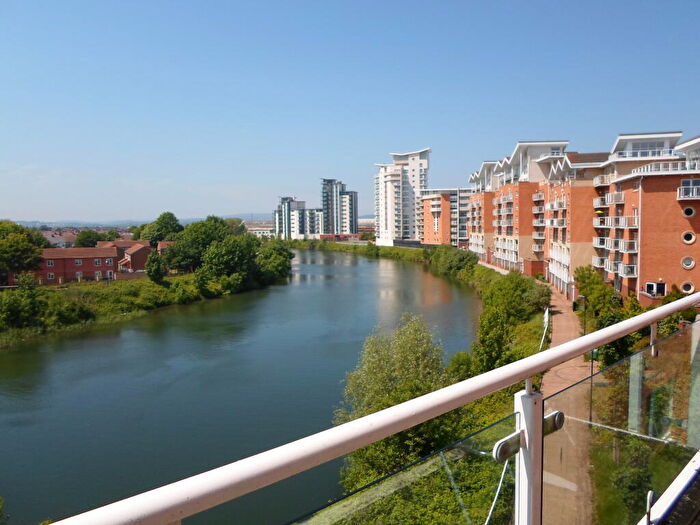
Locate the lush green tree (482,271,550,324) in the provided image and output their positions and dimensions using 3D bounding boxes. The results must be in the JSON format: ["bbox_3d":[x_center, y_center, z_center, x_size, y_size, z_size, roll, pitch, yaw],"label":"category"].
[{"bbox_3d":[21.433,4.214,65.220,8.200,5.870,7.500,1,5,18],"label":"lush green tree"}]

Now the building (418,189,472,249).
[{"bbox_3d":[48.624,-21.988,246.101,24.000,27.400,20.000,1,5,28],"label":"building"}]

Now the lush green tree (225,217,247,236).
[{"bbox_3d":[-47.976,-11.137,209.705,10.500,14.800,10.500,-1,4,0],"label":"lush green tree"}]

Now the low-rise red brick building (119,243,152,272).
[{"bbox_3d":[-52.289,-0.766,125.455,7.600,7.200,10.600,-3,5,-29],"label":"low-rise red brick building"}]

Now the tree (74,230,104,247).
[{"bbox_3d":[-81.381,-4.879,158.385,9.000,10.280,8.500,-3,5,-27],"label":"tree"}]

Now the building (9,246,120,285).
[{"bbox_3d":[-60.241,0.743,108.571,19.600,7.100,8.500,-3,5,-22],"label":"building"}]

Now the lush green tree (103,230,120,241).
[{"bbox_3d":[-80.615,-5.457,169.982,6.800,10.600,6.800,-1,4,0],"label":"lush green tree"}]

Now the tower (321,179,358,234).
[{"bbox_3d":[-7.139,-36.860,353.627,22.000,43.390,19.000,1,5,18],"label":"tower"}]

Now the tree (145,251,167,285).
[{"bbox_3d":[-38.450,1.004,100.254,4.200,6.780,4.100,-2,5,-21],"label":"tree"}]

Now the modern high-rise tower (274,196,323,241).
[{"bbox_3d":[-35.604,-30.550,352.644,36.000,30.400,18.000,-1,4,-3],"label":"modern high-rise tower"}]

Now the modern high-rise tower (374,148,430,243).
[{"bbox_3d":[27.199,-33.111,261.842,24.000,49.130,20.000,1,5,24],"label":"modern high-rise tower"}]

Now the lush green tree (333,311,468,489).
[{"bbox_3d":[2.905,7.008,28.496,7.000,7.900,6.800,0,4,6],"label":"lush green tree"}]

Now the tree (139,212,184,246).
[{"bbox_3d":[-57.431,-7.465,155.580,13.000,15.470,12.000,-2,5,-20],"label":"tree"}]

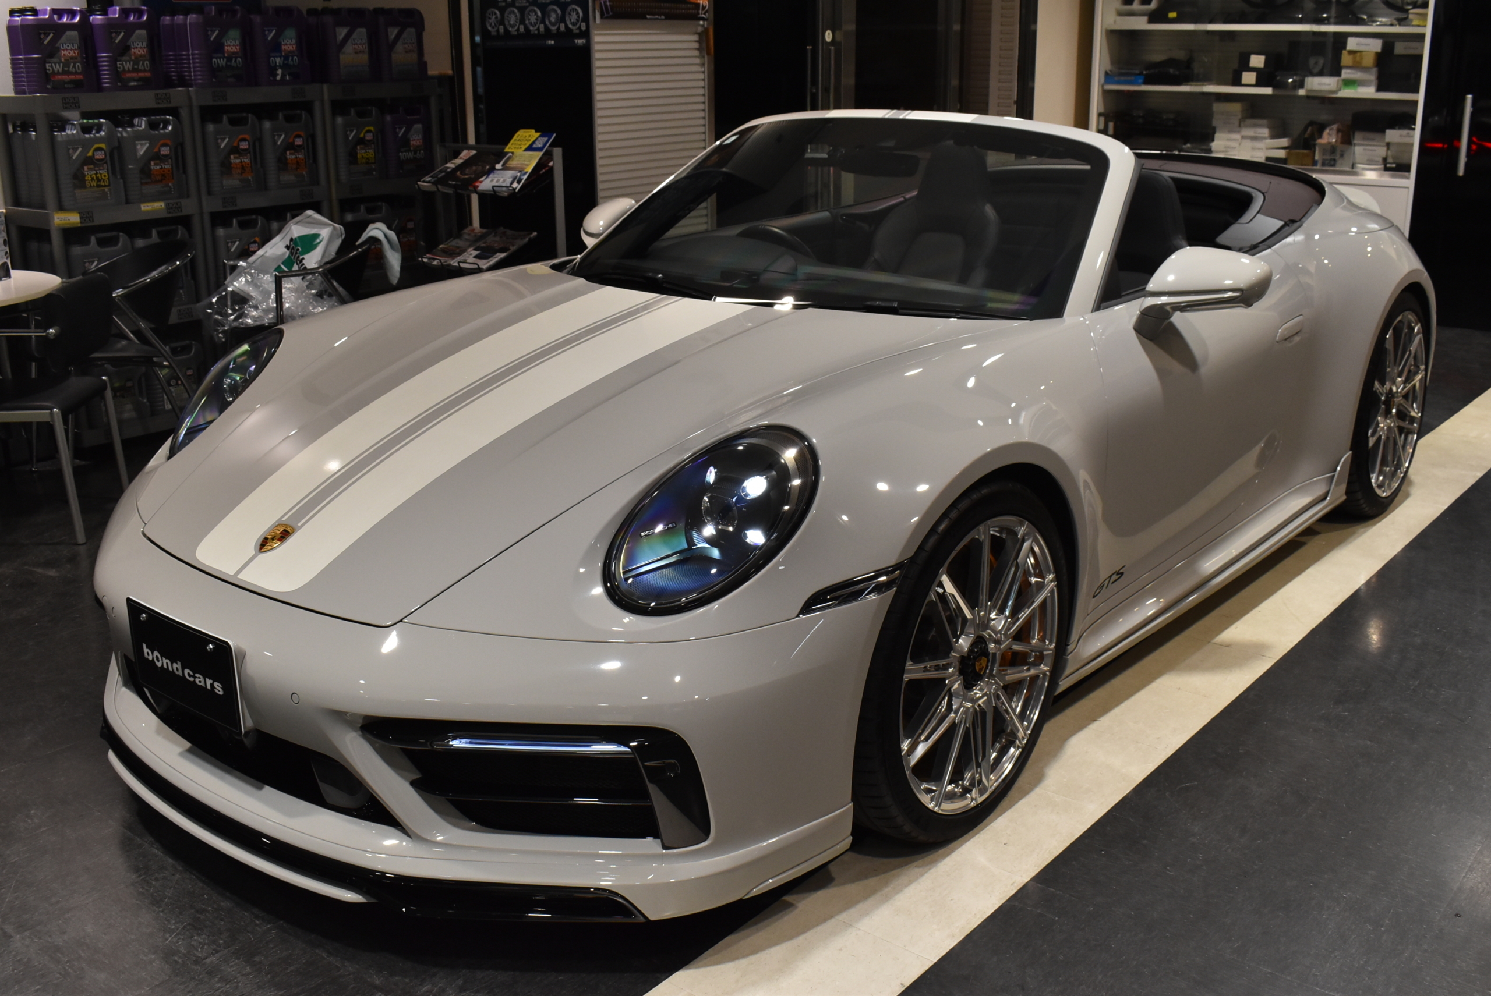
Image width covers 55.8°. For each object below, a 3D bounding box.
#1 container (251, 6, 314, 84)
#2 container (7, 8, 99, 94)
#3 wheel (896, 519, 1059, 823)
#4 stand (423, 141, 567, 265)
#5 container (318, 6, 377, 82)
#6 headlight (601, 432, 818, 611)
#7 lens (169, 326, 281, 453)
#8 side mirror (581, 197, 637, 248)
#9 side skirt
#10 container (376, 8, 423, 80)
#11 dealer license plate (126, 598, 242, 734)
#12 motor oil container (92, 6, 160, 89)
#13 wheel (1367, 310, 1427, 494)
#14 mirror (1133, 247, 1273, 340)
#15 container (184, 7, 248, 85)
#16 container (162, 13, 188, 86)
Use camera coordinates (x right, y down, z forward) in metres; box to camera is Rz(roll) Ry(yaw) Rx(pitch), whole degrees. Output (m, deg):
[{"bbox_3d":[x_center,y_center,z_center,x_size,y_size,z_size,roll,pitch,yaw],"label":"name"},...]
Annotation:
[{"bbox_3d":[-1.848,-1.788,5.593,0.115,0.293,0.200,13,22,38],"label":"container"},{"bbox_3d":[-2.406,-1.568,4.946,0.115,0.293,0.200,13,22,38],"label":"container"},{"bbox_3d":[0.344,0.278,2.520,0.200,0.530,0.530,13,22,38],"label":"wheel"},{"bbox_3d":[-1.020,-0.825,5.500,0.730,1.070,0.290,13,22,38],"label":"stand"},{"bbox_3d":[-1.646,-1.867,5.828,0.115,0.293,0.200,13,22,38],"label":"container"},{"bbox_3d":[-0.053,0.032,2.147,0.290,0.240,0.300,13,22,38],"label":"headlight"},{"bbox_3d":[-1.114,-0.217,3.020,0.225,0.240,0.320,13,22,38],"label":"lens"},{"bbox_3d":[-0.439,-0.746,4.015,0.222,0.210,0.230,13,22,38],"label":"side mirror"},{"bbox_3d":[1.142,0.124,3.419,0.110,0.160,1.680,13,22,38],"label":"side skirt"},{"bbox_3d":[-1.463,-1.932,6.000,0.195,0.300,0.128,-16,22,-40],"label":"container"},{"bbox_3d":[-0.909,0.269,2.280,0.330,0.165,0.020,13,22,38],"label":"dealer license plate"},{"bbox_3d":[-2.341,-1.700,5.330,0.195,0.300,0.128,-16,22,-40],"label":"motor oil container"},{"bbox_3d":[1.877,-0.305,4.337,0.270,0.570,0.570,13,22,38],"label":"wheel"},{"bbox_3d":[0.948,-0.427,2.909,0.222,0.210,0.230,13,22,38],"label":"mirror"},{"bbox_3d":[-2.014,-1.723,5.401,0.115,0.293,0.200,13,22,38],"label":"container"},{"bbox_3d":[-2.174,-1.818,5.691,0.195,0.300,0.128,-16,22,-40],"label":"container"}]

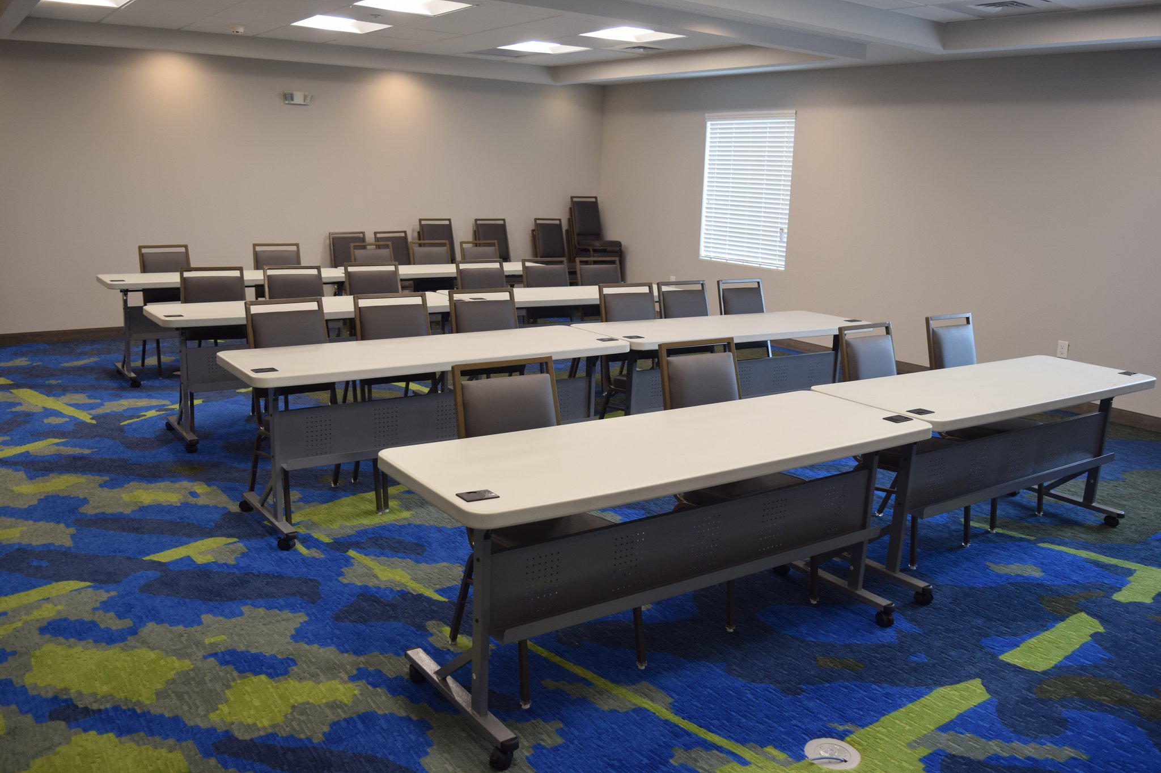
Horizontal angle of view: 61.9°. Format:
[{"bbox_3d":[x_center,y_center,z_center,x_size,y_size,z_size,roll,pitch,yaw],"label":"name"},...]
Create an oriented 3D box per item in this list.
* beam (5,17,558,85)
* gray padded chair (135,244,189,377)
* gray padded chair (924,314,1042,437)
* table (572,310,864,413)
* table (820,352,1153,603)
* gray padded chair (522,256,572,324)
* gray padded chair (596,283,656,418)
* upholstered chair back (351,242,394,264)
[{"bbox_3d":[-2.366,-2.977,8.690,4.950,0.190,0.320,-7,15,-35],"label":"beam"},{"bbox_3d":[-3.014,-0.574,7.180,0.450,0.920,0.570,-7,15,-36],"label":"gray padded chair"},{"bbox_3d":[1.921,0.149,4.593,0.450,0.917,0.565,-6,15,-33],"label":"gray padded chair"},{"bbox_3d":[0.842,0.010,5.484,1.830,0.728,0.610,-7,15,-35],"label":"table"},{"bbox_3d":[1.798,0.339,4.154,1.830,0.728,0.610,-7,15,-35],"label":"table"},{"bbox_3d":[-0.127,-0.427,6.900,0.450,0.917,0.565,-6,15,-33],"label":"gray padded chair"},{"bbox_3d":[0.394,-0.096,5.501,0.460,0.920,0.550,-7,15,-35],"label":"gray padded chair"},{"bbox_3d":[-1.594,-0.692,7.817,0.455,0.915,0.550,-7,15,-35],"label":"upholstered chair back"}]

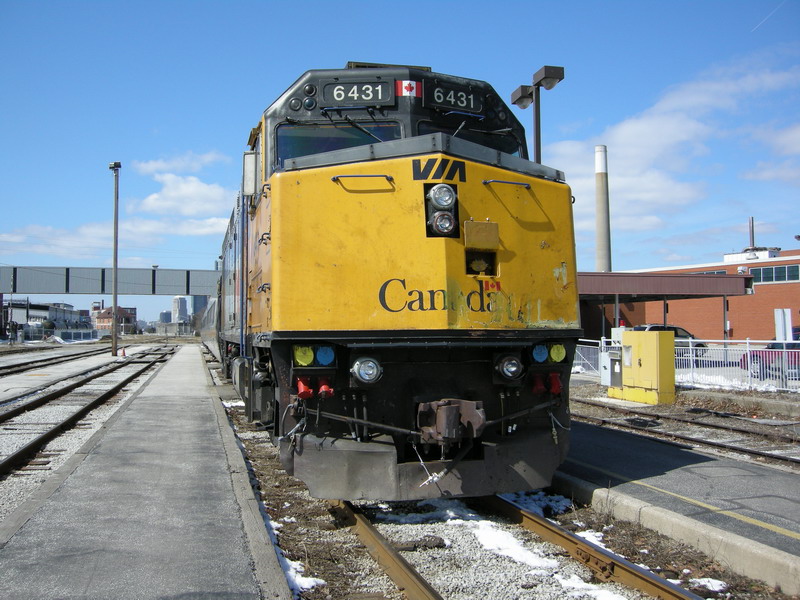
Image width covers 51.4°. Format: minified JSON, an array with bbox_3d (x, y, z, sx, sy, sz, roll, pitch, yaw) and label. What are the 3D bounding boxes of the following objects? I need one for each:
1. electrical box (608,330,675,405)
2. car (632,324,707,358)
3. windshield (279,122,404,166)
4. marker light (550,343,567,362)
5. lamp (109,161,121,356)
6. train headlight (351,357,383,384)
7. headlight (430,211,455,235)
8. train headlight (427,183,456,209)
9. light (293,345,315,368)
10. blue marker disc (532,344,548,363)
[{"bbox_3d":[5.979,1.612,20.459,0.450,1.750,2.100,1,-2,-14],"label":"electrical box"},{"bbox_3d":[15.940,2.459,49.300,4.500,1.830,1.830,1,-2,-16],"label":"car"},{"bbox_3d":[-0.625,-1.625,8.752,1.340,0.550,0.080,0,-17,6],"label":"windshield"},{"bbox_3d":[1.556,0.515,8.170,0.175,0.185,0.090,1,-2,-14],"label":"marker light"},{"bbox_3d":[-18.465,-2.680,54.000,0.750,12.600,0.600,1,-2,-14],"label":"lamp"},{"bbox_3d":[-0.305,0.641,7.570,0.280,0.250,0.140,1,-2,-14],"label":"train headlight"},{"bbox_3d":[0.393,-0.717,7.700,0.235,0.235,0.130,1,-2,-14],"label":"headlight"},{"bbox_3d":[0.386,-0.972,7.740,0.255,0.235,0.130,1,-2,-14],"label":"train headlight"},{"bbox_3d":[-0.878,0.505,7.570,0.180,0.190,0.090,1,-2,-14],"label":"light"},{"bbox_3d":[1.371,0.522,8.120,0.170,0.180,0.080,1,-2,-14],"label":"blue marker disc"}]

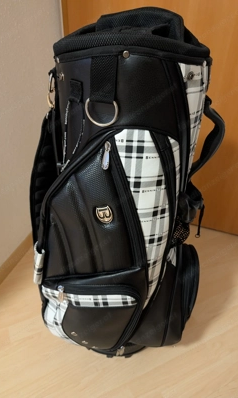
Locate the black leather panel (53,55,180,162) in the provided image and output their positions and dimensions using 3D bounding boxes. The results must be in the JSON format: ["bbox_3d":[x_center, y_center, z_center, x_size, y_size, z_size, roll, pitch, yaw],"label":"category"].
[{"bbox_3d":[-0.006,-0.128,0.444,0.210,0.215,0.075,7,38,9],"label":"black leather panel"}]

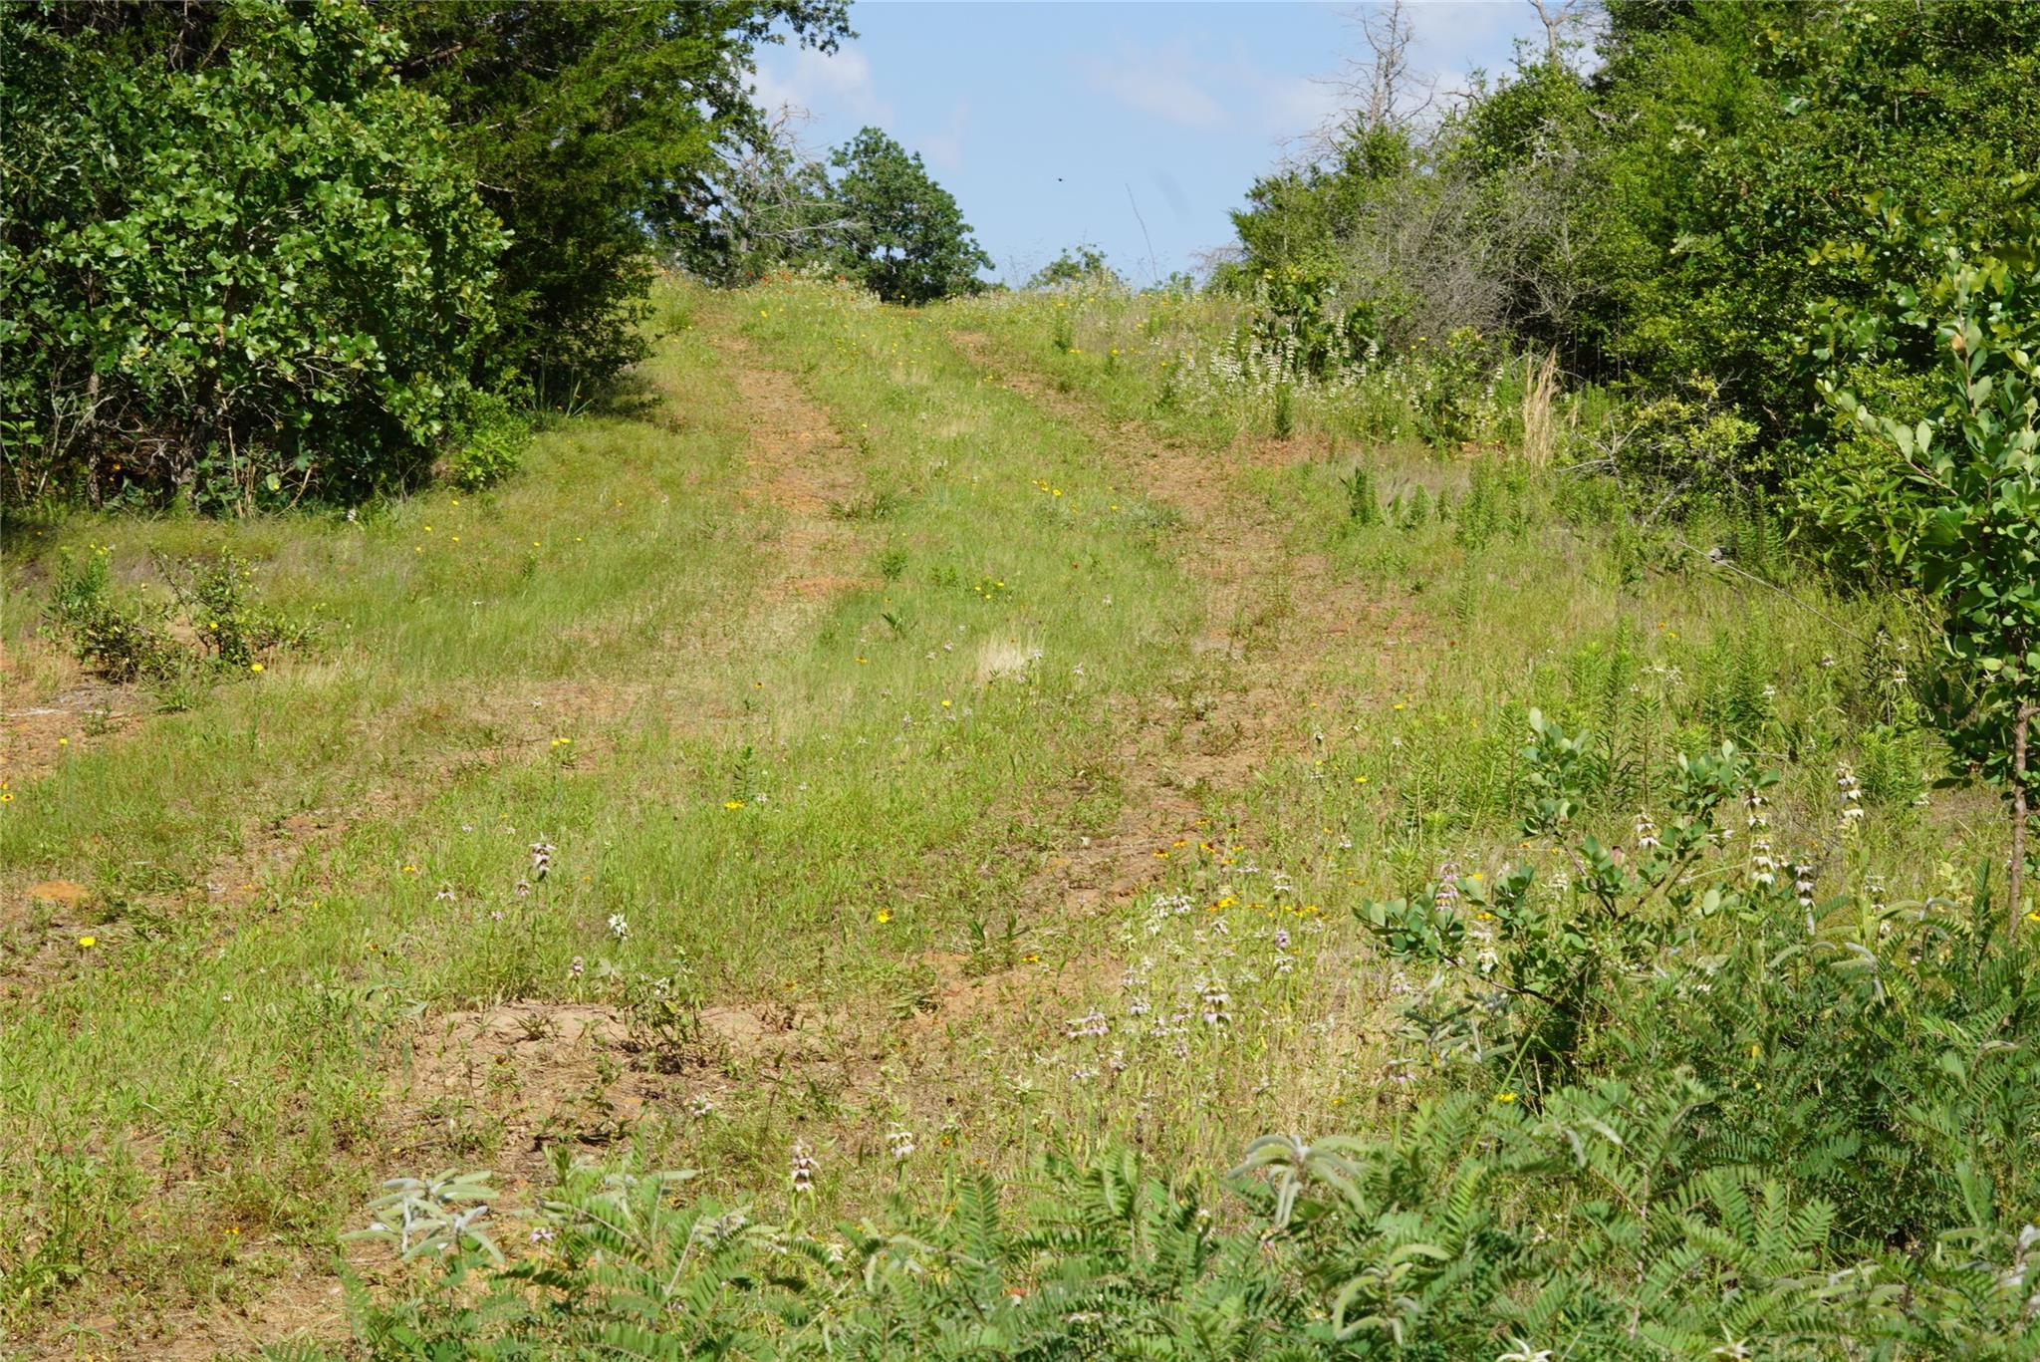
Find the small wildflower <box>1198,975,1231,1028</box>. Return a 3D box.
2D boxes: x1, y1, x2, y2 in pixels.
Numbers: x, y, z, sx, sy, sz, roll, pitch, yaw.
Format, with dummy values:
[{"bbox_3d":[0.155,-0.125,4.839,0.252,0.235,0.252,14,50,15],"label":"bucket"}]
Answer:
[{"bbox_3d":[0.305,0.506,6.700,0.049,0.078,0.049,0,3,0],"label":"small wildflower"}]

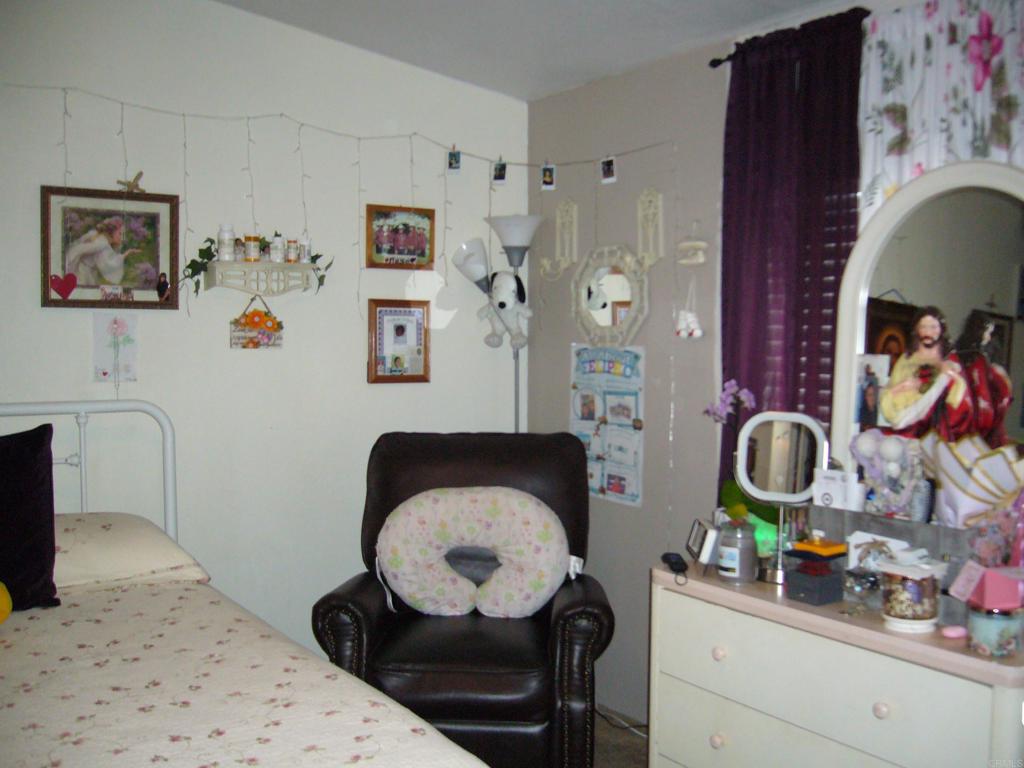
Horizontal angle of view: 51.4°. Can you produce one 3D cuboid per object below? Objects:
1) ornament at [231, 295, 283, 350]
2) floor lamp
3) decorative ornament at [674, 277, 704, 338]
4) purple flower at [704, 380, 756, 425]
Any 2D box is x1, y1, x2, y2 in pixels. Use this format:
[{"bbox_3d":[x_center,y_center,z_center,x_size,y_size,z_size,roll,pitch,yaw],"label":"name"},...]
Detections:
[{"bbox_3d":[-0.884,-0.219,3.722,0.186,0.185,0.030,-1,3,-34],"label":"ornament"},{"bbox_3d":[-0.055,0.279,4.152,0.340,1.859,0.250,0,3,0],"label":"floor lamp"},{"bbox_3d":[0.591,-0.255,3.553,0.050,0.206,0.085,-1,3,-34],"label":"decorative ornament"},{"bbox_3d":[0.642,0.054,3.130,0.140,0.125,0.110,1,3,12],"label":"purple flower"}]

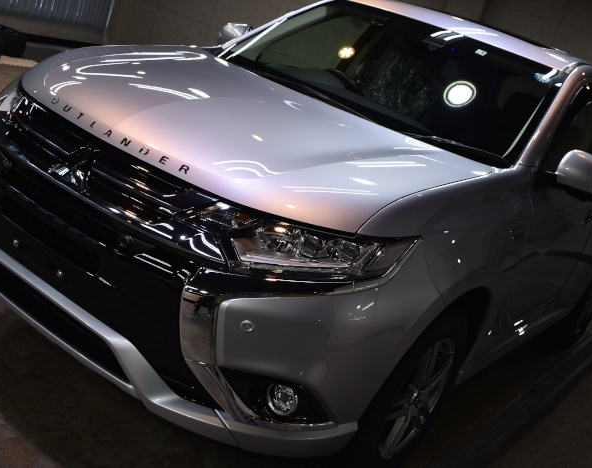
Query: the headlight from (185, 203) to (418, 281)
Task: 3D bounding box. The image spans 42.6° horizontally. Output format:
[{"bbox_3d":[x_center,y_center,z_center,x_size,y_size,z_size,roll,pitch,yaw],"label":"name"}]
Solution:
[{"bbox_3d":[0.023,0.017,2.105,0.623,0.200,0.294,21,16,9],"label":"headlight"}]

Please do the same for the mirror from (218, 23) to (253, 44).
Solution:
[{"bbox_3d":[-0.364,-0.985,3.824,0.230,0.180,0.180,28,18,29],"label":"mirror"}]

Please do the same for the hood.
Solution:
[{"bbox_3d":[-0.203,-0.408,2.620,1.500,0.260,1.150,28,18,29],"label":"hood"}]

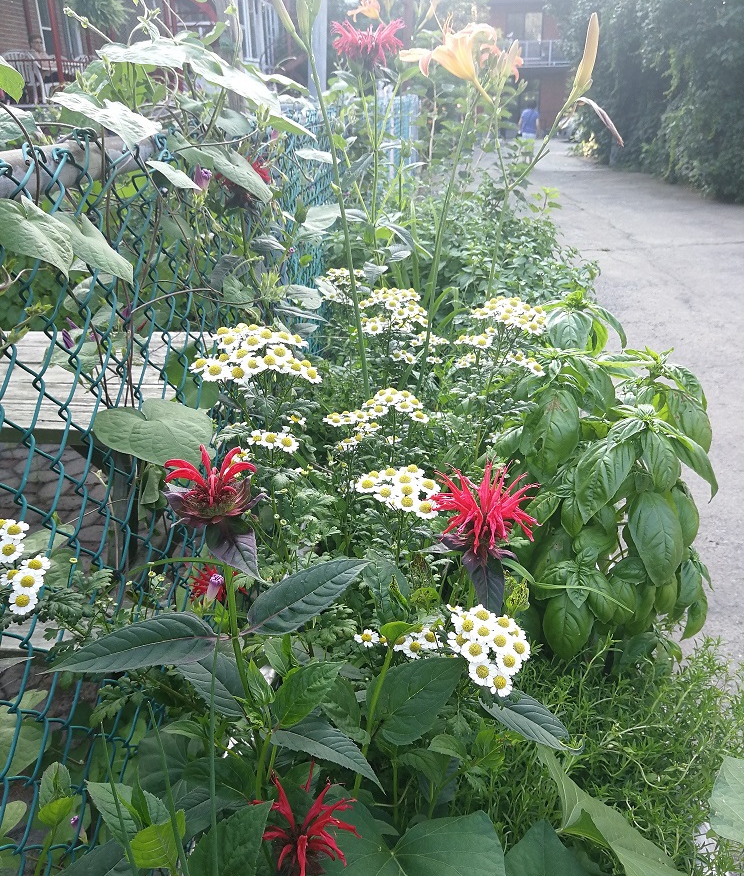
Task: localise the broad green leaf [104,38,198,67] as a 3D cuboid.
[{"bbox_3d":[-0.257,-0.440,0.882,0.097,0.020,0.058,-1,48,-18],"label":"broad green leaf"}]

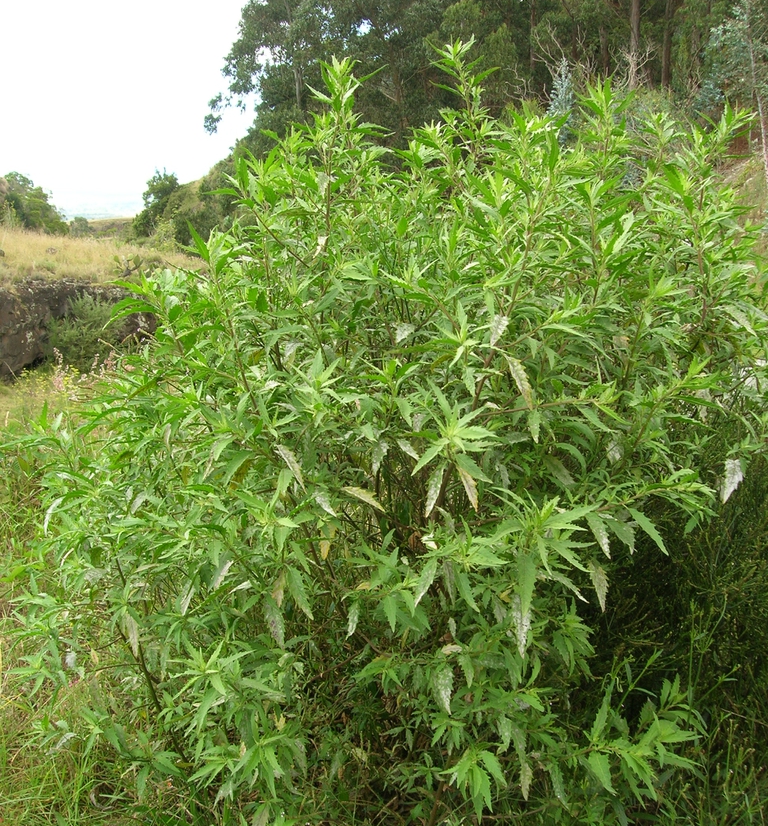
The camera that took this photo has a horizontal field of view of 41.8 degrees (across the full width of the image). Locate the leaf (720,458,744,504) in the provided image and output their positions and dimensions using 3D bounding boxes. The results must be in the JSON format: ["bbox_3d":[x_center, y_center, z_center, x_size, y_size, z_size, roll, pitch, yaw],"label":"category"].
[{"bbox_3d":[0.758,0.143,2.200,0.042,0.113,0.024,16,6,19],"label":"leaf"}]

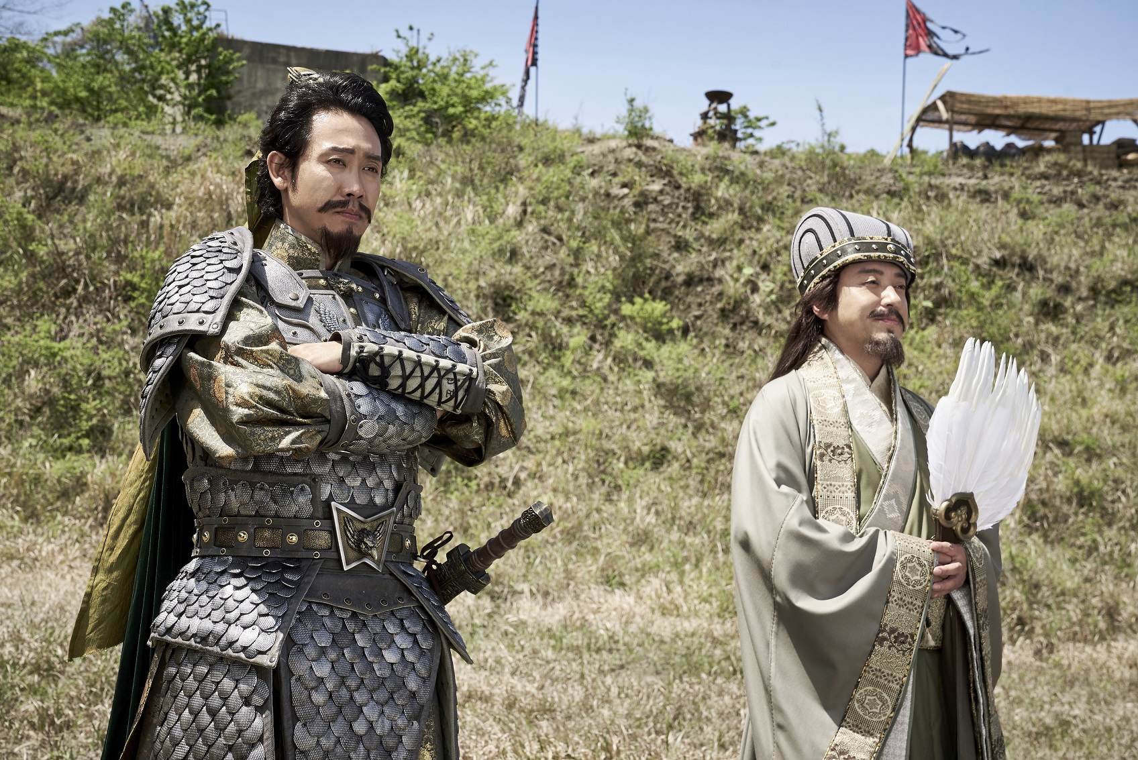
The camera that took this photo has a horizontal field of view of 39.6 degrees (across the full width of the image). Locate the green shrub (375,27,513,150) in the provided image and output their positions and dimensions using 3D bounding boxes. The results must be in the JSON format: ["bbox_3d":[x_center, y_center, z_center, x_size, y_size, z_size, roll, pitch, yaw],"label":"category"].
[{"bbox_3d":[-1.869,-4.241,23.000,1.950,1.750,1.750,0,0,0],"label":"green shrub"}]

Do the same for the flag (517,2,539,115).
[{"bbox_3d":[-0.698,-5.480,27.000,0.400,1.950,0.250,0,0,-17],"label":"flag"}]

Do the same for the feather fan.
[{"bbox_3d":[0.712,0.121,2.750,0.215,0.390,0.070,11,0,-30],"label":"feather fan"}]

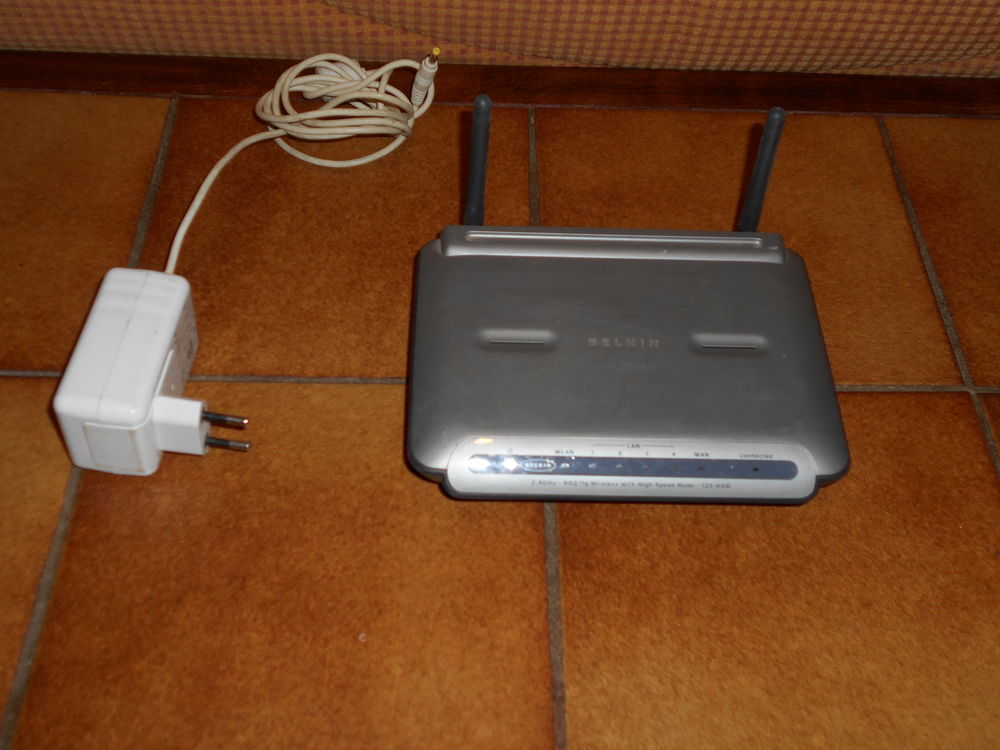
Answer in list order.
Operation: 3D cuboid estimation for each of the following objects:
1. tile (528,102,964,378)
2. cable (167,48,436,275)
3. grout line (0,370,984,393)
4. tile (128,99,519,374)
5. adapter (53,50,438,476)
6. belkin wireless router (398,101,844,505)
[{"bbox_3d":[0.121,-0.072,0.601,0.200,0.010,0.199,1,52,-2],"label":"tile"},{"bbox_3d":[-0.095,-0.104,0.579,0.123,0.046,0.161,1,52,-2],"label":"cable"},{"bbox_3d":[0.004,0.005,0.532,0.468,0.005,0.005,1,52,-2],"label":"grout line"},{"bbox_3d":[-0.083,-0.075,0.593,0.200,0.010,0.199,1,52,-2],"label":"tile"},{"bbox_3d":[-0.111,-0.068,0.550,0.138,0.046,0.256,4,52,0],"label":"adapter"},{"bbox_3d":[0.058,-0.033,0.495,0.196,0.106,0.148,1,52,-2],"label":"belkin wireless router"}]

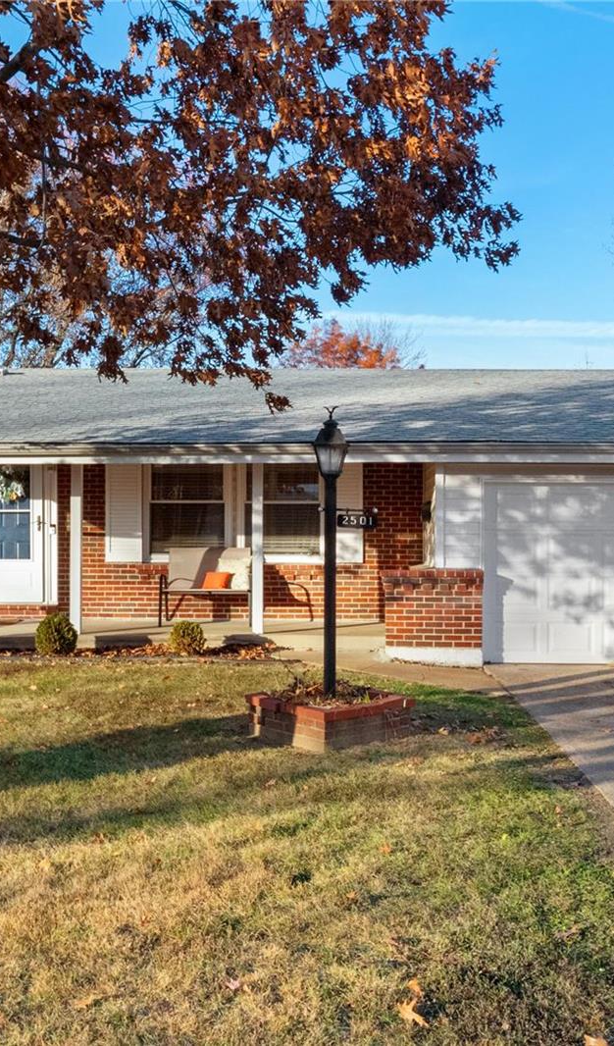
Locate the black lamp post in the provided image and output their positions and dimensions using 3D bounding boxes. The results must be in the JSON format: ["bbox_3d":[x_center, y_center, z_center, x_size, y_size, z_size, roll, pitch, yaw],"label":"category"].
[{"bbox_3d":[0.172,0.225,8.330,0.270,2.140,0.270,0,0,0],"label":"black lamp post"}]

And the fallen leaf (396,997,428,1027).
[{"bbox_3d":[0.338,1.555,3.620,0.105,0.040,0.130,0,0,0],"label":"fallen leaf"}]

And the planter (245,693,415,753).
[{"bbox_3d":[0.167,1.430,8.330,0.870,0.285,0.940,0,0,-39],"label":"planter"}]

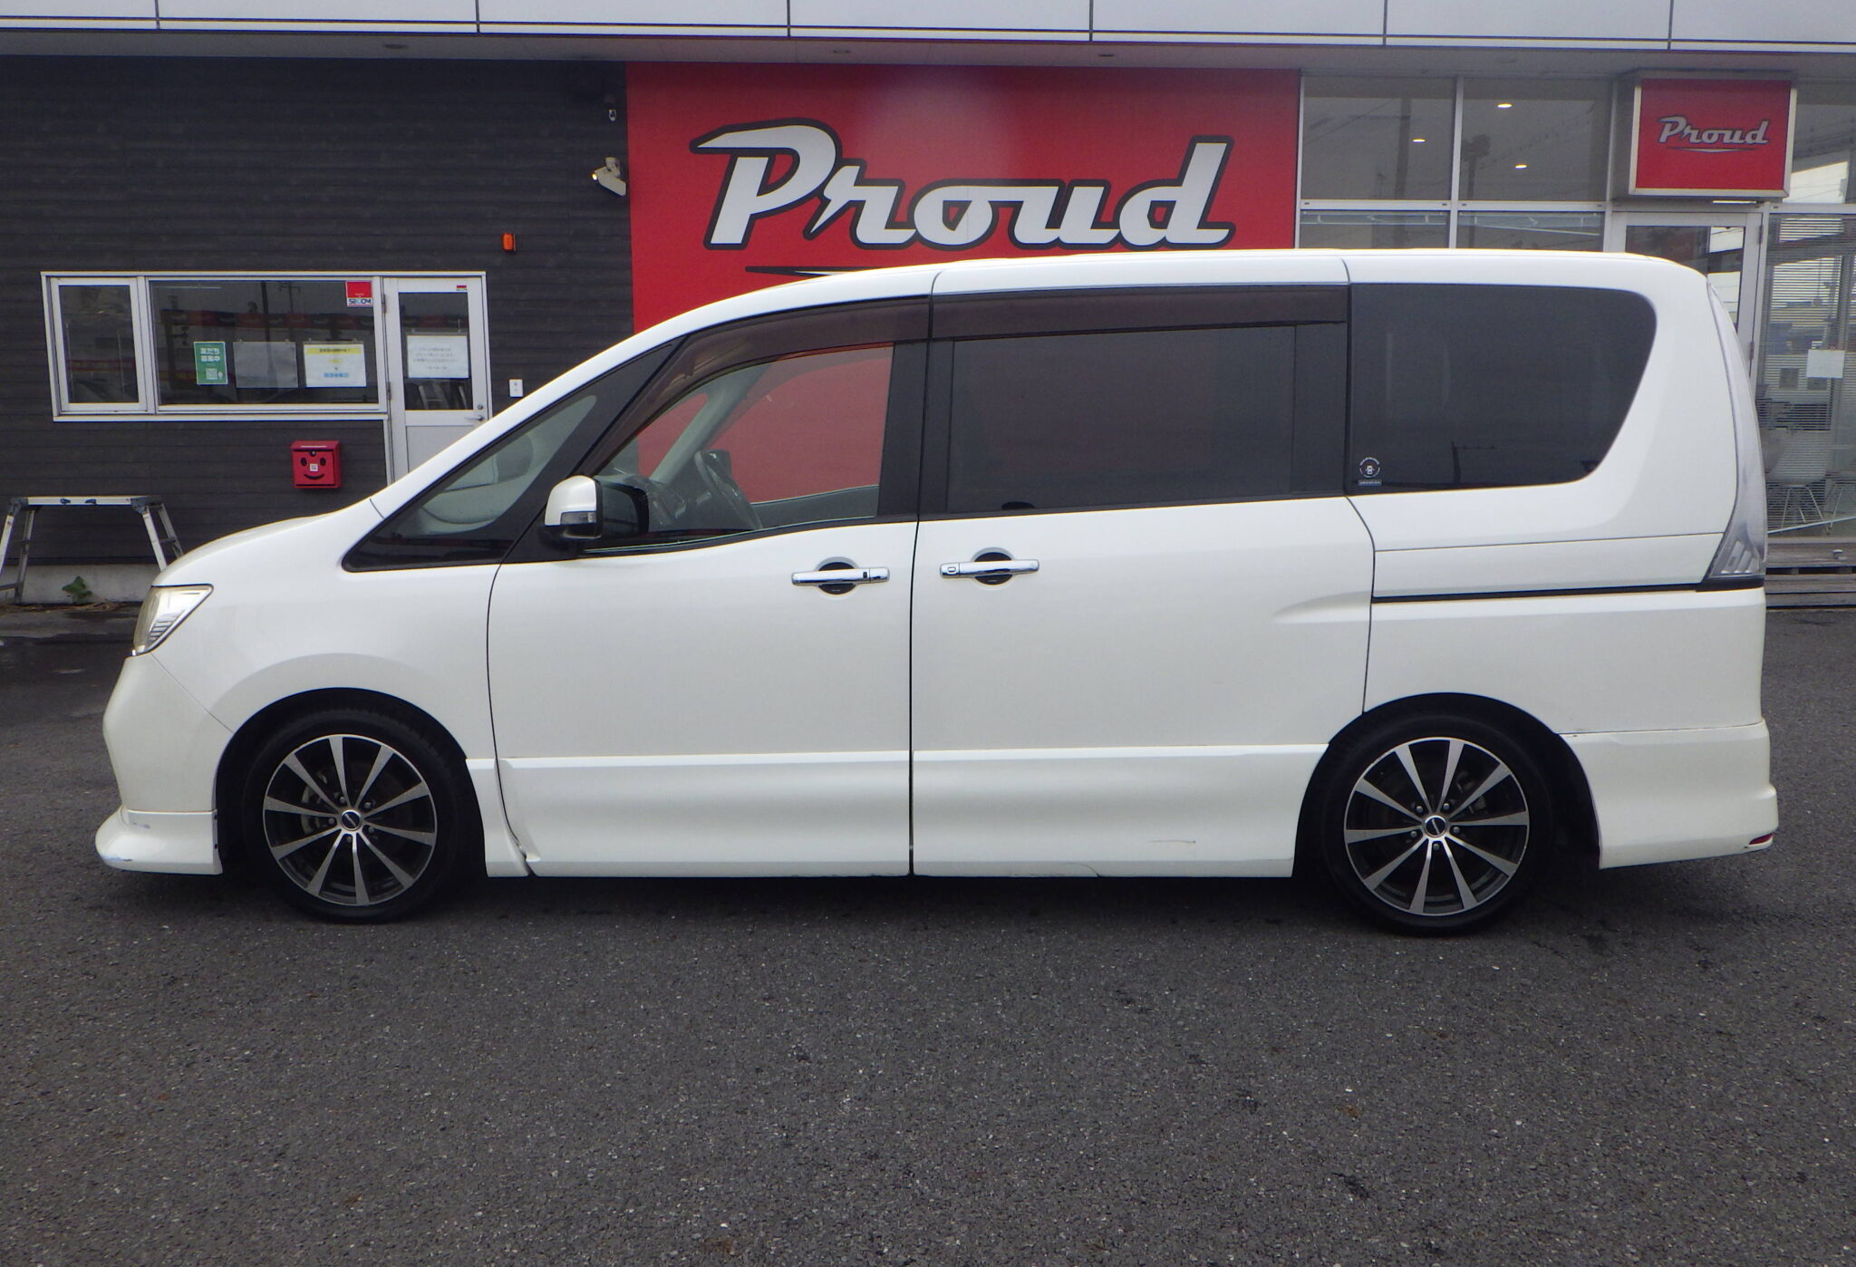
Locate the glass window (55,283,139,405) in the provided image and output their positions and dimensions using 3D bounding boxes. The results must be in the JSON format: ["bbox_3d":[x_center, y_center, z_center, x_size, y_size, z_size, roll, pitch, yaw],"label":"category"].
[{"bbox_3d":[-5.914,-2.060,10.707,0.506,0.848,0.060,-1,9,-4],"label":"glass window"}]

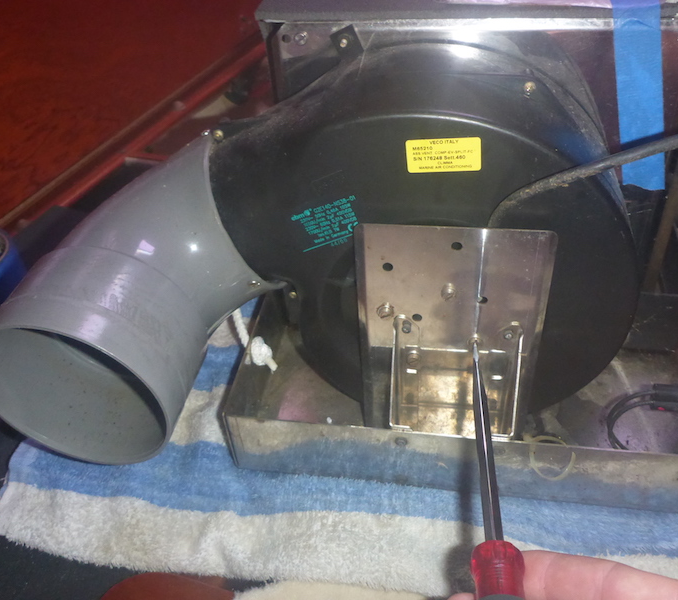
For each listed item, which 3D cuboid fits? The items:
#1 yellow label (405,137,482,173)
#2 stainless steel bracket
[{"bbox_3d":[0.047,-0.065,0.291,0.033,0.017,0.001,0,38,12],"label":"yellow label"},{"bbox_3d":[0.056,0.035,0.339,0.095,0.151,0.034,3,39,9],"label":"stainless steel bracket"}]

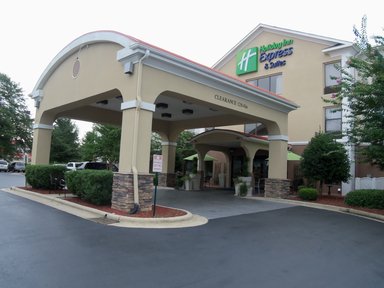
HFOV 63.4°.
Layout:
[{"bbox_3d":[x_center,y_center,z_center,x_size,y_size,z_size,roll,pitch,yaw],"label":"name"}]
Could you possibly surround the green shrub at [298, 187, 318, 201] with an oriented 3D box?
[{"bbox_3d":[5.908,2.515,15.750,0.980,0.700,0.951,1,-6,21],"label":"green shrub"}]

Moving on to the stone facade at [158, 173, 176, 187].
[{"bbox_3d":[-1.708,2.538,21.855,0.904,0.910,0.904,8,-8,-44],"label":"stone facade"}]

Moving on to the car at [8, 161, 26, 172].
[{"bbox_3d":[-28.043,3.719,50.000,1.850,1.650,4.600,8,-8,-43],"label":"car"}]

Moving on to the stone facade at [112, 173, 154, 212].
[{"bbox_3d":[-1.847,1.483,9.731,0.907,1.115,0.907,8,-8,-43],"label":"stone facade"}]

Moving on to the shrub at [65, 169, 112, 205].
[{"bbox_3d":[-3.376,1.591,11.338,1.058,1.115,3.308,8,-8,-43],"label":"shrub"}]

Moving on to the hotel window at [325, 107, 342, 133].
[{"bbox_3d":[8.853,-1.547,19.493,0.120,1.576,1.127,8,-8,-44],"label":"hotel window"}]

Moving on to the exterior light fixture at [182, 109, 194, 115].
[{"bbox_3d":[-0.198,-1.818,17.591,0.450,0.200,0.450,8,-8,-43],"label":"exterior light fixture"}]

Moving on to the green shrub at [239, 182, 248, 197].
[{"bbox_3d":[2.655,2.357,15.950,0.520,0.720,0.504,2,-6,10],"label":"green shrub"}]

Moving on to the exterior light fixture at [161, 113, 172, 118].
[{"bbox_3d":[-1.535,-1.718,18.918,0.400,0.200,0.400,8,-8,-44],"label":"exterior light fixture"}]

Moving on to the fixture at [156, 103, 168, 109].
[{"bbox_3d":[-1.556,-2.009,16.378,0.450,0.200,0.450,8,-8,-43],"label":"fixture"}]

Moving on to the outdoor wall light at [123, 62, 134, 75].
[{"bbox_3d":[-1.982,-2.417,9.879,0.150,0.310,0.280,8,-8,-43],"label":"outdoor wall light"}]

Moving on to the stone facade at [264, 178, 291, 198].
[{"bbox_3d":[4.307,2.263,15.671,0.904,0.955,0.904,8,-8,-44],"label":"stone facade"}]

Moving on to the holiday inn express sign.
[{"bbox_3d":[5.432,-6.466,23.487,0.220,1.905,4.899,8,-8,-44],"label":"holiday inn express sign"}]

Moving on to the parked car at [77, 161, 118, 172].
[{"bbox_3d":[-8.519,2.515,28.000,4.700,1.750,1.900,8,-8,-43],"label":"parked car"}]

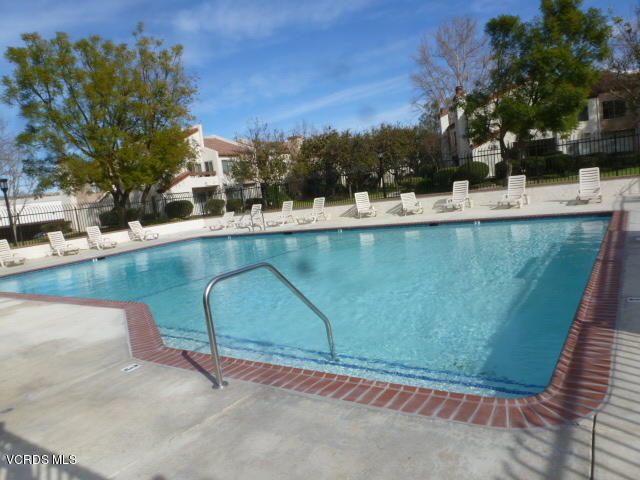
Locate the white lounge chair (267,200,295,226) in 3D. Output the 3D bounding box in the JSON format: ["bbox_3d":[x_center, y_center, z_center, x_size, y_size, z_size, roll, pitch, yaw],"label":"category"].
[{"bbox_3d":[-1.859,-1.229,21.081,0.690,1.022,1.580,-3,7,33],"label":"white lounge chair"}]

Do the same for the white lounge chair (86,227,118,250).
[{"bbox_3d":[-9.704,-0.128,19.792,1.580,0.992,0.690,-2,8,38],"label":"white lounge chair"}]

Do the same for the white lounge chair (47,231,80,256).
[{"bbox_3d":[-10.656,0.140,18.490,1.600,0.973,0.690,-2,8,38],"label":"white lounge chair"}]

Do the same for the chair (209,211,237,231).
[{"bbox_3d":[-5.032,-0.950,23.009,0.690,0.808,1.650,-4,7,26],"label":"chair"}]

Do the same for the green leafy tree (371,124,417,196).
[{"bbox_3d":[4.044,-4.276,24.738,2.800,3.930,2.800,-7,6,0],"label":"green leafy tree"}]

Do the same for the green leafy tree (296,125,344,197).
[{"bbox_3d":[-0.027,-4.432,25.976,2.900,4.130,2.900,-7,6,0],"label":"green leafy tree"}]

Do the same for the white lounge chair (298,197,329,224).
[{"bbox_3d":[-0.348,-1.326,20.291,0.690,1.025,1.580,-3,7,34],"label":"white lounge chair"}]

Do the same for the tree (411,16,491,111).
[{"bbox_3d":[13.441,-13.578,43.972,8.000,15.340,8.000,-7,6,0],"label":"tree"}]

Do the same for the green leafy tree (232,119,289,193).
[{"bbox_3d":[-3.696,-4.920,27.585,3.200,4.820,3.200,-7,6,0],"label":"green leafy tree"}]

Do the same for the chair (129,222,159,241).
[{"bbox_3d":[-8.755,-0.470,22.079,1.650,0.947,0.690,-3,8,35],"label":"chair"}]

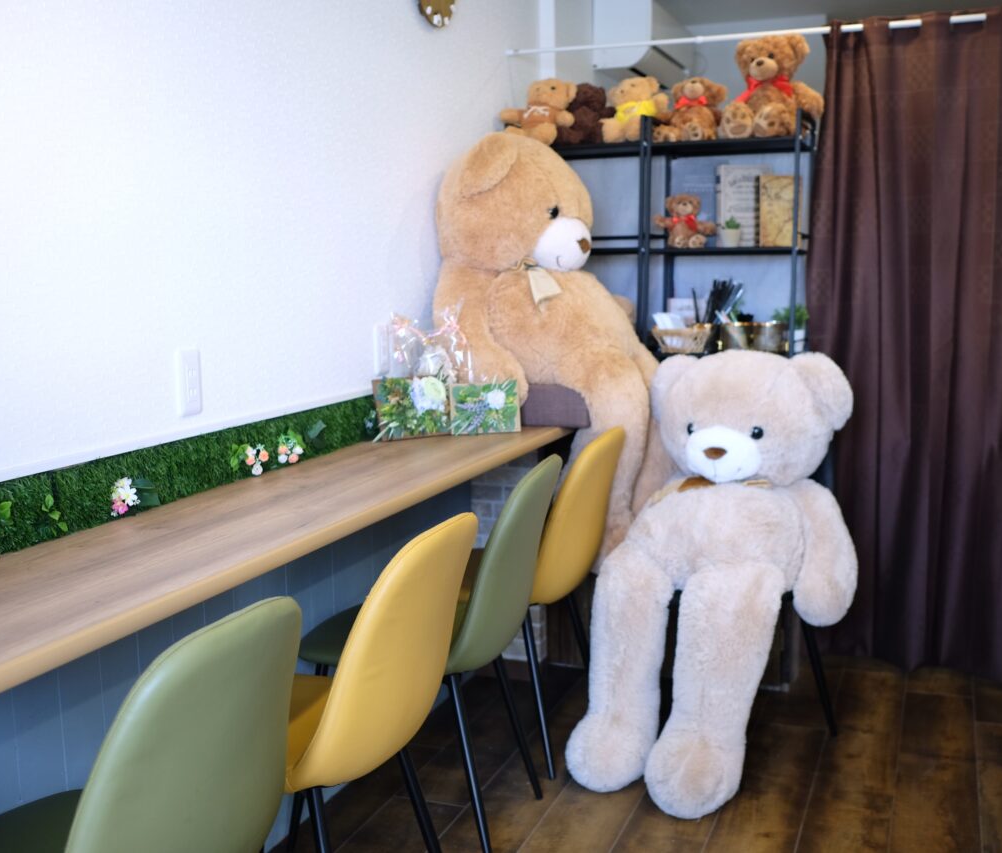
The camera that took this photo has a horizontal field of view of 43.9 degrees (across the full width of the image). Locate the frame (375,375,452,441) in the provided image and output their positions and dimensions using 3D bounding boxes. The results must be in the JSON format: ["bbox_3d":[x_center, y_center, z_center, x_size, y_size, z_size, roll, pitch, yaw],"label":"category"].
[{"bbox_3d":[-0.212,-0.044,3.180,0.205,0.150,0.060,-7,-5,-40],"label":"frame"}]

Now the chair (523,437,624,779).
[{"bbox_3d":[0.028,0.418,3.199,0.530,0.827,0.450,2,8,20],"label":"chair"}]

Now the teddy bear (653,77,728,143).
[{"bbox_3d":[0.551,-0.922,3.617,0.195,0.190,0.160,2,8,19],"label":"teddy bear"}]

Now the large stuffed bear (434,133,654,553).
[{"bbox_3d":[0.136,-0.179,3.470,0.610,1.250,0.520,4,8,31],"label":"large stuffed bear"}]

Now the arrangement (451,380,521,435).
[{"bbox_3d":[-0.037,-0.046,3.245,0.180,0.135,0.055,-2,-1,-13],"label":"arrangement"}]

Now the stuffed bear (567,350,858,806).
[{"bbox_3d":[0.536,0.336,3.012,0.620,1.020,0.600,3,8,26],"label":"stuffed bear"}]

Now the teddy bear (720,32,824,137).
[{"bbox_3d":[0.768,-0.966,3.533,0.280,0.295,0.230,2,8,24],"label":"teddy bear"}]

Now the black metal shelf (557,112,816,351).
[{"bbox_3d":[0.480,-0.083,3.784,0.880,1.665,0.270,2,8,20],"label":"black metal shelf"}]

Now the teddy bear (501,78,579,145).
[{"bbox_3d":[0.114,-0.952,3.771,0.225,0.195,0.155,3,8,25],"label":"teddy bear"}]

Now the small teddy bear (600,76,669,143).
[{"bbox_3d":[0.394,-0.936,3.672,0.190,0.190,0.160,3,8,26],"label":"small teddy bear"}]

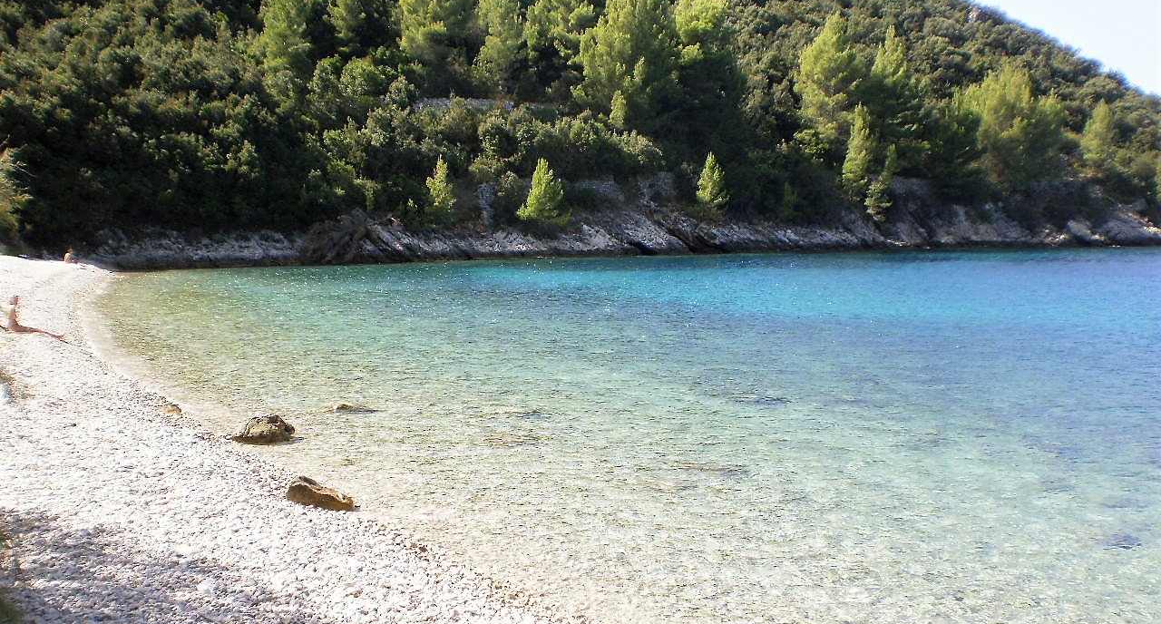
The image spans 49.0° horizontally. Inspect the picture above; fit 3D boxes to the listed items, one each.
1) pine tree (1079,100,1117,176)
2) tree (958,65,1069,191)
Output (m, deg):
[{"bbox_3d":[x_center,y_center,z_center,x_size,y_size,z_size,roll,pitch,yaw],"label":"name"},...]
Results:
[{"bbox_3d":[58.160,-19.430,143.000,4.270,8.590,4.150,2,5,22],"label":"pine tree"},{"bbox_3d":[45.690,-19.770,135.000,11.340,13.250,11.000,1,4,19],"label":"tree"}]

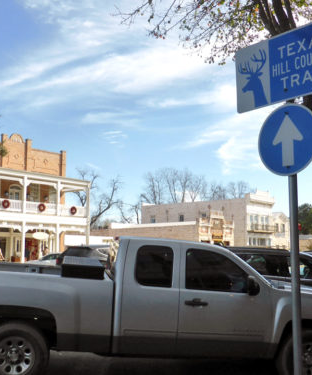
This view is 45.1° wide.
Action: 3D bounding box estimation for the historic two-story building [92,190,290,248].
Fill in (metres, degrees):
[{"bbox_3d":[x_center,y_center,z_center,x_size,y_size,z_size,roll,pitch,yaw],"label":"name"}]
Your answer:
[{"bbox_3d":[5.814,6.975,62.859,24.500,10.300,23.000,10,-13,-43],"label":"historic two-story building"}]

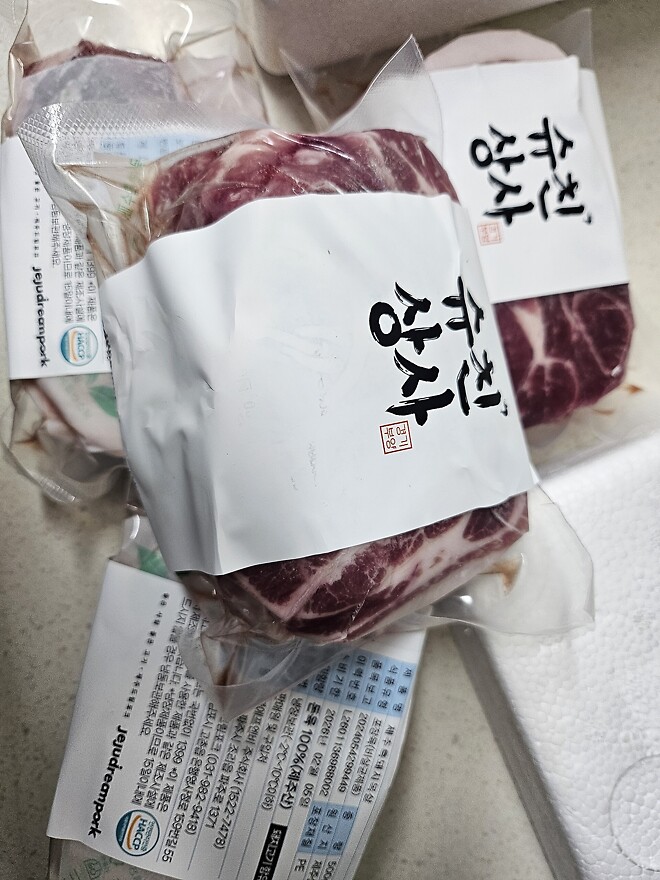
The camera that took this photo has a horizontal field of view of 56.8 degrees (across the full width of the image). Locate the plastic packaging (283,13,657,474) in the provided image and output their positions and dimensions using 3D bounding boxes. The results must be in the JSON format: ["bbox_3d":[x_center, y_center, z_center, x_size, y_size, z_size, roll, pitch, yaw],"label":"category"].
[{"bbox_3d":[0.068,-0.098,0.277,0.150,0.042,0.212,-8,84,-1],"label":"plastic packaging"}]

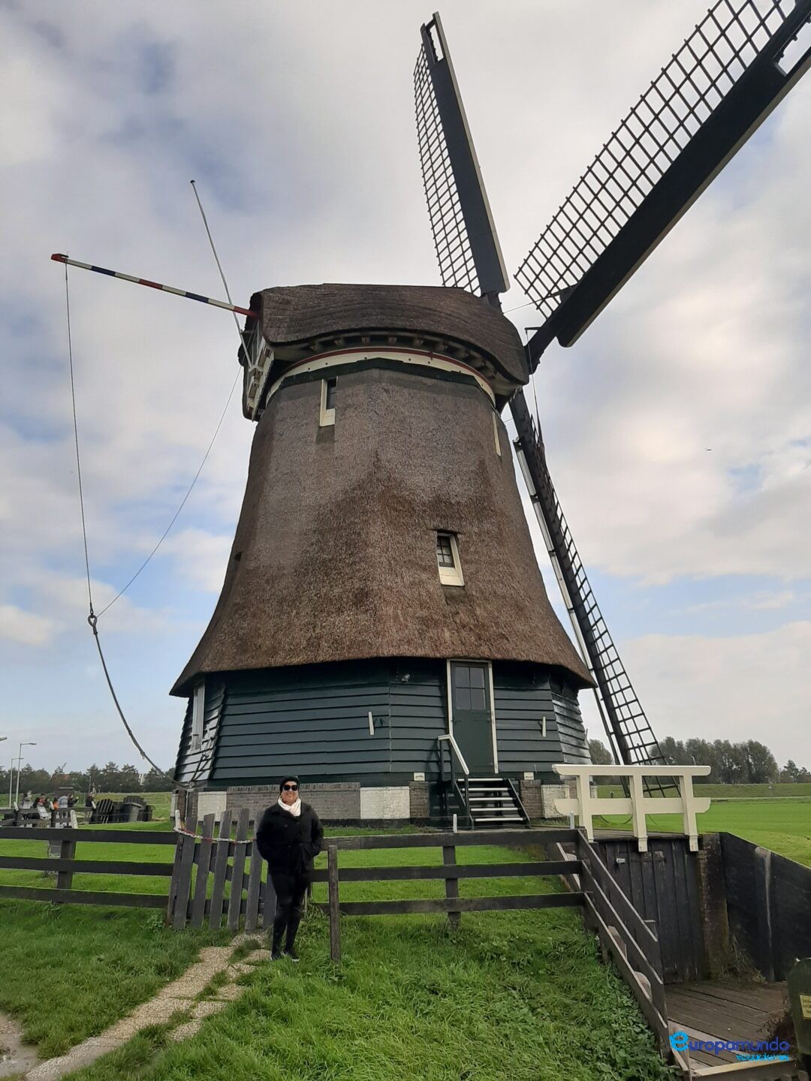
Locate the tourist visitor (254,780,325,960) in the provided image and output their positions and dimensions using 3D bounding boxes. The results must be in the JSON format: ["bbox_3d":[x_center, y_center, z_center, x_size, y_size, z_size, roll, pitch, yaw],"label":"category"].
[{"bbox_3d":[-1.115,3.126,7.849,0.620,1.630,0.360,4,-18,-16],"label":"tourist visitor"}]

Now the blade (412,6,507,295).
[{"bbox_3d":[1.441,-12.182,26.371,0.500,9.970,2.575,-7,-12,-27],"label":"blade"}]

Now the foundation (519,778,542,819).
[{"bbox_3d":[2.448,5.198,16.347,0.499,0.715,0.350,7,-19,-23],"label":"foundation"}]

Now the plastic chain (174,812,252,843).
[{"bbox_3d":[-2.059,3.100,8.779,0.950,0.330,0.150,-9,-19,24],"label":"plastic chain"}]

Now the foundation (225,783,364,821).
[{"bbox_3d":[-2.151,5.129,15.895,2.980,0.677,0.350,-8,-19,20],"label":"foundation"}]

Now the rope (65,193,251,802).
[{"bbox_3d":[-6.693,-2.525,20.580,5.600,17.600,2.000,2,-18,-11],"label":"rope"}]

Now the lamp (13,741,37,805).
[{"bbox_3d":[-31.592,19.671,67.420,1.300,5.397,0.250,-7,-18,17],"label":"lamp"}]

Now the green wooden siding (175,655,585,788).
[{"bbox_3d":[-0.393,4.922,20.419,9.535,2.383,9.535,7,-19,-23],"label":"green wooden siding"}]

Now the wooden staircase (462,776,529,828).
[{"bbox_3d":[1.591,4.946,15.227,1.100,0.930,1.100,7,-19,-23],"label":"wooden staircase"}]

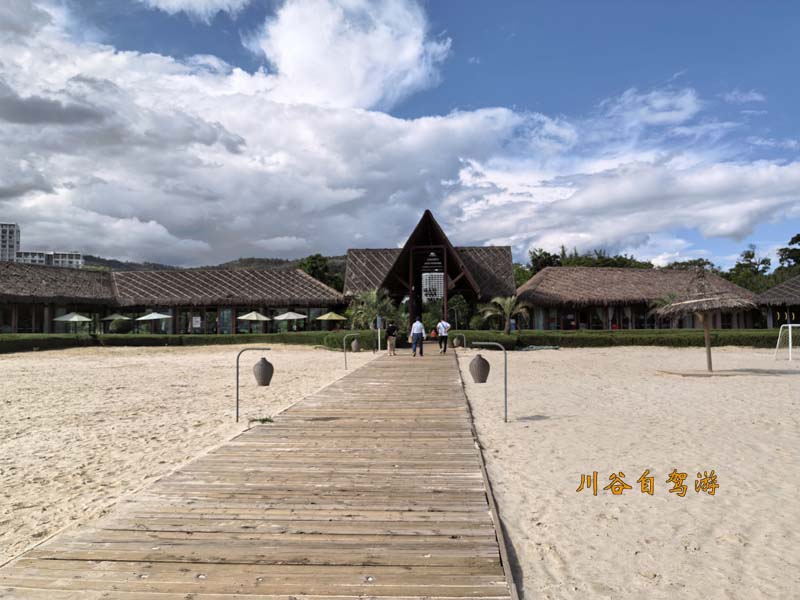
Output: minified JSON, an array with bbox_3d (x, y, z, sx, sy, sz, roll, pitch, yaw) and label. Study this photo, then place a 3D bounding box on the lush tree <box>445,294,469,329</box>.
[{"bbox_3d":[4.423,1.338,48.000,2.300,3.600,2.300,-1,-2,4],"label":"lush tree"}]

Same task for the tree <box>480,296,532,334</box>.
[{"bbox_3d":[6.397,1.240,38.200,3.100,3.100,3.100,-1,-2,4],"label":"tree"}]

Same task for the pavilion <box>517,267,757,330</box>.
[{"bbox_3d":[19.934,0.267,53.500,18.000,5.800,8.500,-1,-2,0],"label":"pavilion"}]

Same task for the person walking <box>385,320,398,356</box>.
[{"bbox_3d":[-0.364,1.715,27.700,0.500,1.580,0.380,-1,-2,4],"label":"person walking"}]

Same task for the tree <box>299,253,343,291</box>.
[{"bbox_3d":[-9.173,-0.721,72.000,5.800,9.600,5.800,-1,-2,4],"label":"tree"}]

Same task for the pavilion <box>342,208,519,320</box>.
[{"bbox_3d":[2.283,-1.399,47.800,13.200,9.100,11.000,-1,-2,4],"label":"pavilion"}]

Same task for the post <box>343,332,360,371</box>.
[{"bbox_3d":[-1.545,1.668,20.000,0.560,1.180,0.300,-1,-2,4],"label":"post"}]

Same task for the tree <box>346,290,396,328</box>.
[{"bbox_3d":[-1.867,1.116,39.500,3.000,3.600,3.000,-1,-2,4],"label":"tree"}]

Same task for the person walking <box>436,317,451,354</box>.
[{"bbox_3d":[2.022,1.648,28.800,0.580,1.740,0.420,-1,-2,4],"label":"person walking"}]

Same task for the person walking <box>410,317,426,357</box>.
[{"bbox_3d":[0.823,1.619,27.300,0.620,1.720,0.420,-1,-2,4],"label":"person walking"}]

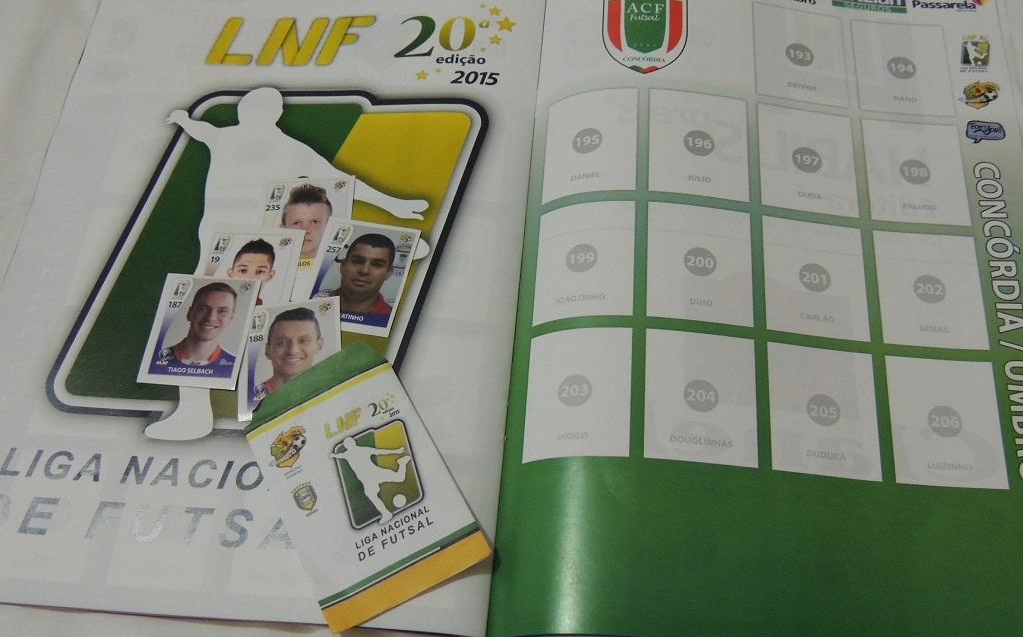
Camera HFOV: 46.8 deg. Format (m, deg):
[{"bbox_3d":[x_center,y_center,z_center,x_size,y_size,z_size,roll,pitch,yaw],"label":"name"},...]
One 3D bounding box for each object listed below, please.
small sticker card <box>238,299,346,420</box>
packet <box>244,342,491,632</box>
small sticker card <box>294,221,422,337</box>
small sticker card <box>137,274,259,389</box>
[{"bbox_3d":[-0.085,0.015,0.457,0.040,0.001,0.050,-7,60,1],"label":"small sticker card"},{"bbox_3d":[-0.057,0.056,0.429,0.060,0.003,0.100,-26,62,-10],"label":"packet"},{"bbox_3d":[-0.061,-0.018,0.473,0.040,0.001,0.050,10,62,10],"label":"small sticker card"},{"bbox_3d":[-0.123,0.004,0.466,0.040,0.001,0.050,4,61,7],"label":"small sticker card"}]

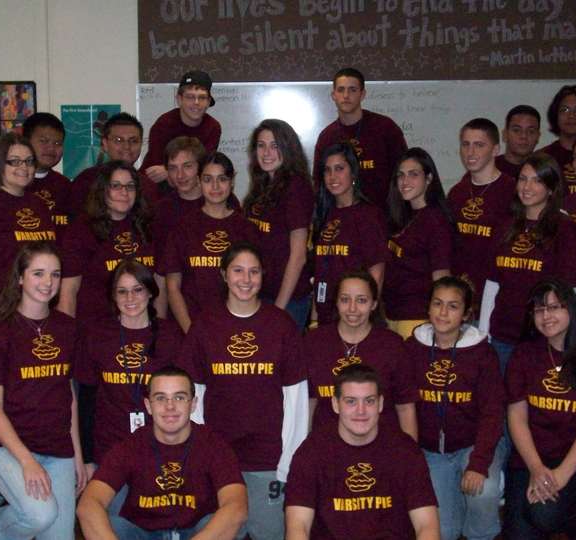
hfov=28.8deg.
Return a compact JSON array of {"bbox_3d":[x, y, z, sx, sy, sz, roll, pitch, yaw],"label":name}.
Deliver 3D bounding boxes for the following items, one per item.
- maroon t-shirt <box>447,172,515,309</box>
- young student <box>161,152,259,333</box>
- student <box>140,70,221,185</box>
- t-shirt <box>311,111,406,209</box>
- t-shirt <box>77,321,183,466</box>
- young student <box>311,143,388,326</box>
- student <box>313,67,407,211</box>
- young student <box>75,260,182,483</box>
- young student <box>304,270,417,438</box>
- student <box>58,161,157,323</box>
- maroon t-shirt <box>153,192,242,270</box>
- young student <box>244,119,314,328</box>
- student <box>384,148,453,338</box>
[{"bbox_3d":[0.862,-0.098,5.009,0.480,0.680,0.280,6,10,40],"label":"maroon t-shirt"},{"bbox_3d":[-0.342,0.266,5.044,0.450,1.579,0.300,-1,5,-10],"label":"young student"},{"bbox_3d":[-0.497,-0.220,5.517,0.540,1.498,0.550,-1,7,-8],"label":"student"},{"bbox_3d":[0.368,-0.462,5.708,0.510,0.700,0.280,2,8,18],"label":"t-shirt"},{"bbox_3d":[-0.642,0.489,4.520,0.440,0.600,0.270,-1,5,-8],"label":"t-shirt"},{"bbox_3d":[0.271,0.231,4.971,0.440,1.580,0.310,7,10,43],"label":"young student"},{"bbox_3d":[0.374,-0.223,5.918,0.500,1.680,0.320,1,5,14],"label":"student"},{"bbox_3d":[-0.631,0.529,4.546,0.470,1.138,0.580,-1,5,-8],"label":"young student"},{"bbox_3d":[0.289,0.553,4.464,0.480,1.090,0.580,1,5,15],"label":"young student"},{"bbox_3d":[-0.767,0.291,4.983,0.480,1.545,0.320,-2,5,-22],"label":"student"},{"bbox_3d":[-0.410,-0.011,5.150,0.460,0.670,0.280,-1,5,-8],"label":"maroon t-shirt"},{"bbox_3d":[-0.023,0.187,4.915,0.320,1.684,0.440,-6,9,-38],"label":"young student"},{"bbox_3d":[0.575,0.261,4.964,0.300,1.587,0.420,-4,6,-35],"label":"student"}]

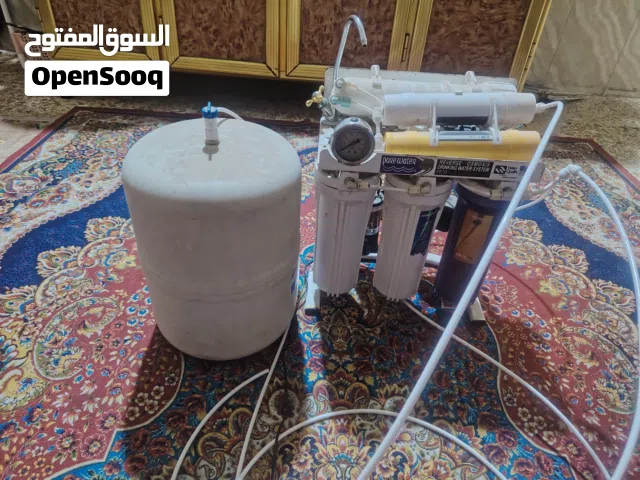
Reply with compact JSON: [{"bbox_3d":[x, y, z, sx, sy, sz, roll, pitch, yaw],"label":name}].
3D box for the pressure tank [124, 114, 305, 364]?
[{"bbox_3d":[-0.181,-0.006,0.807,0.284,0.412,0.284,3,37,1],"label":"pressure tank"}]

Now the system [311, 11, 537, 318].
[{"bbox_3d":[0.176,-0.117,0.847,0.414,0.562,0.222,3,37,1],"label":"system"}]

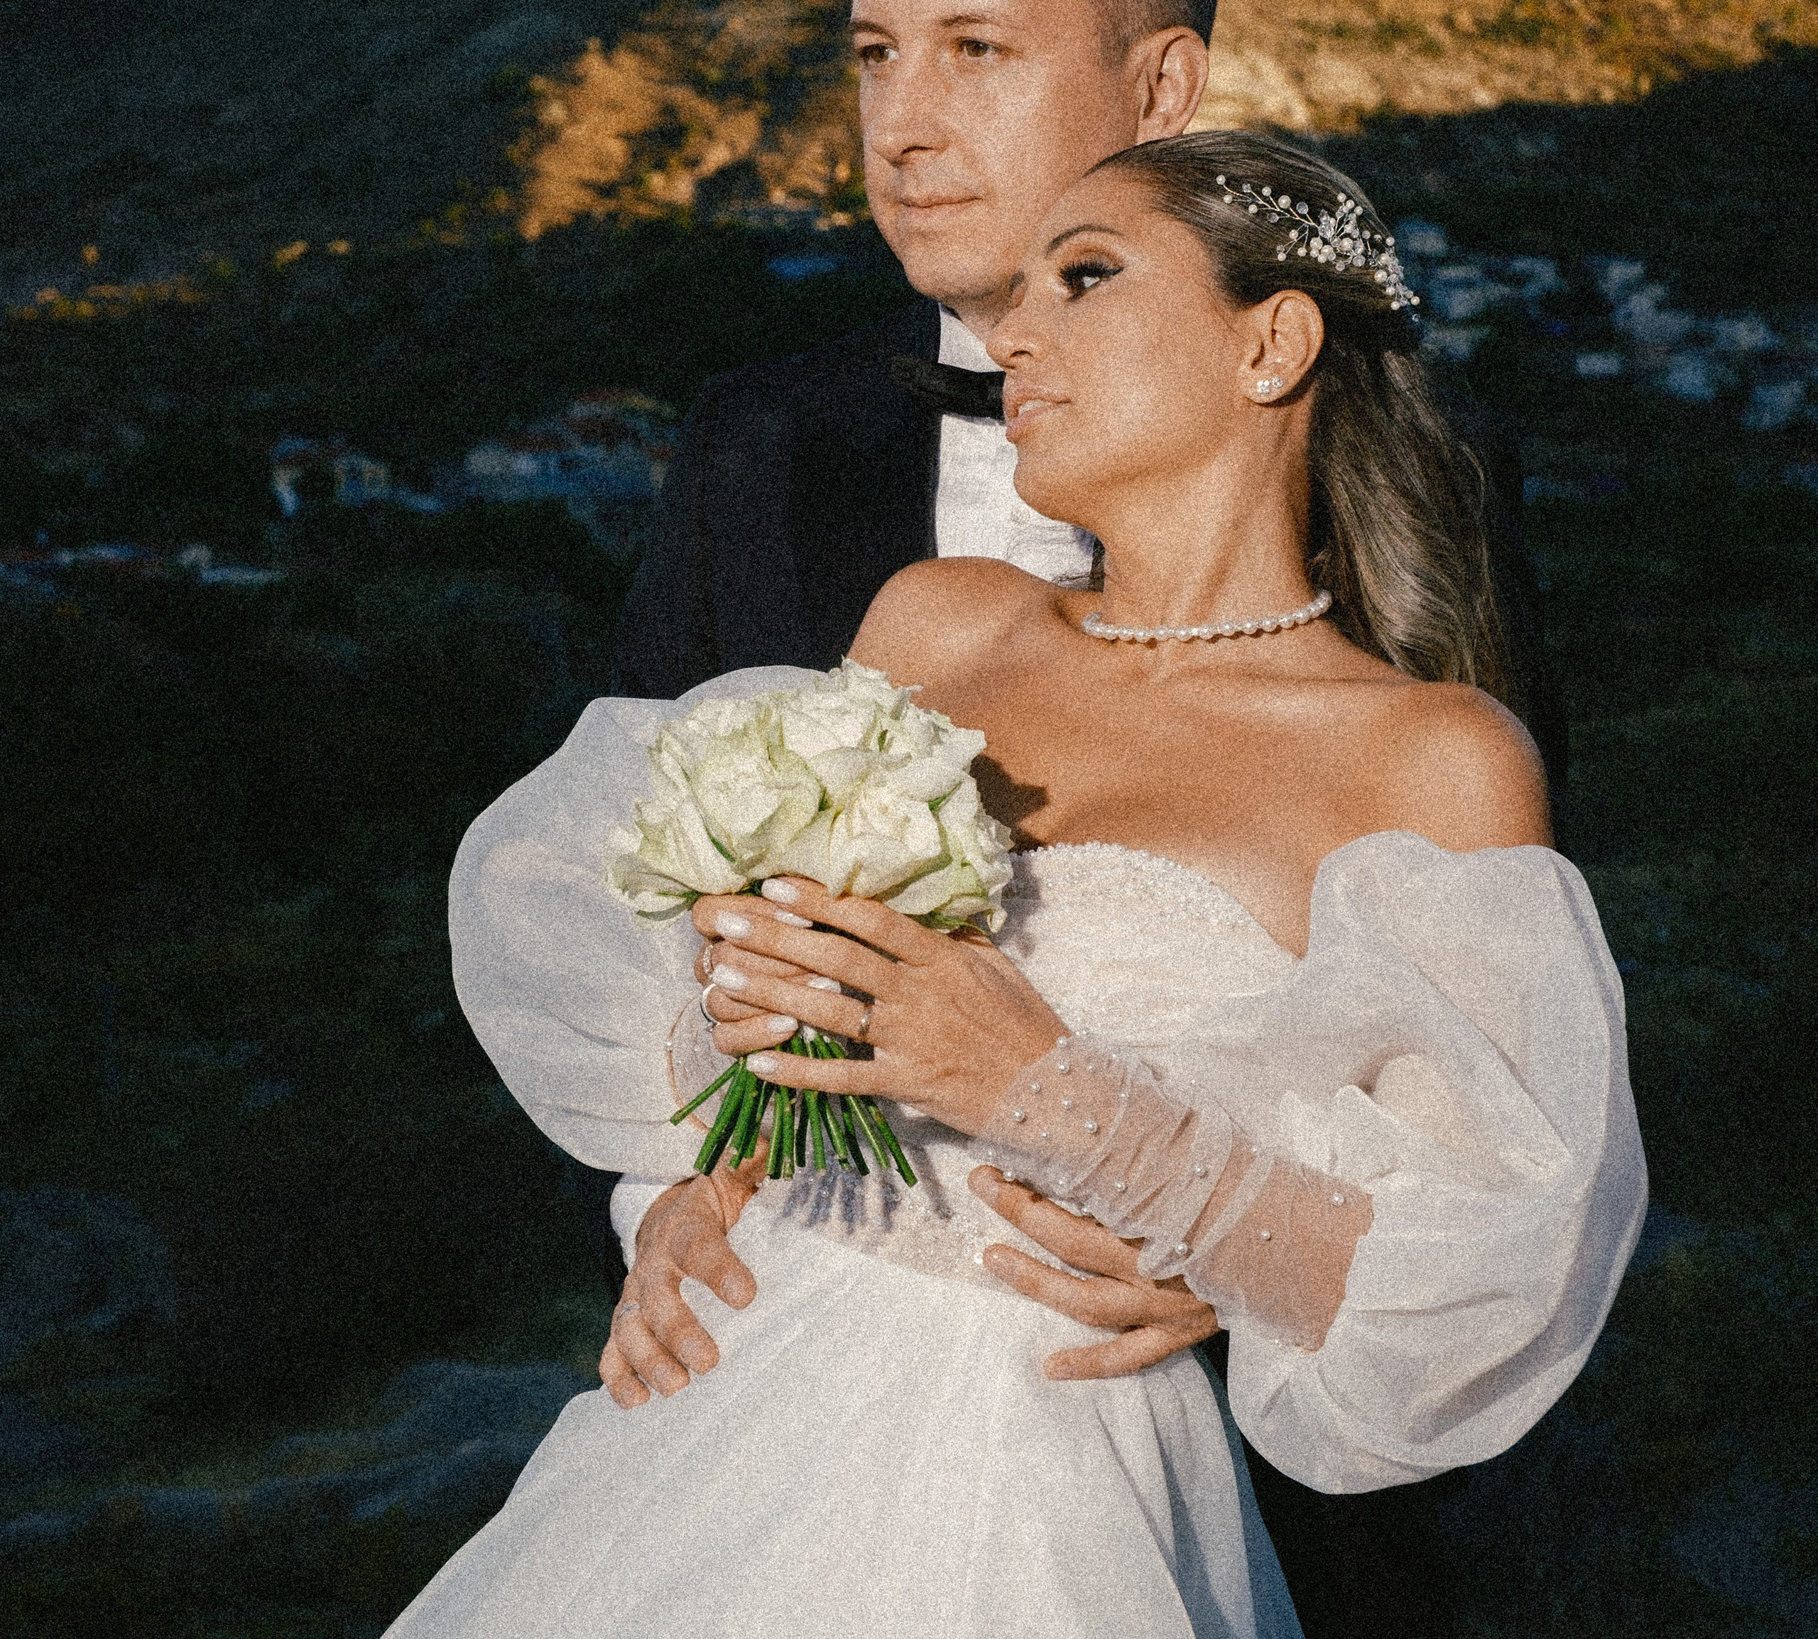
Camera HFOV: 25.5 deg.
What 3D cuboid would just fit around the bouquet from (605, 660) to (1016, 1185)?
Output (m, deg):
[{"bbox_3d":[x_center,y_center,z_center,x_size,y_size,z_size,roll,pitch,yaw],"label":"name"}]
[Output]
[{"bbox_3d":[-0.042,0.044,1.710,0.175,0.225,0.175,5,12,6],"label":"bouquet"}]

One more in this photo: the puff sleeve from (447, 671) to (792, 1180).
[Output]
[{"bbox_3d":[-0.119,0.050,1.820,0.190,0.235,0.220,2,5,21],"label":"puff sleeve"}]

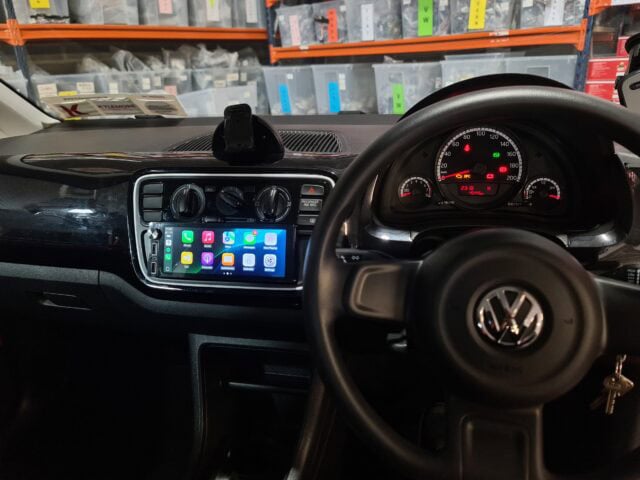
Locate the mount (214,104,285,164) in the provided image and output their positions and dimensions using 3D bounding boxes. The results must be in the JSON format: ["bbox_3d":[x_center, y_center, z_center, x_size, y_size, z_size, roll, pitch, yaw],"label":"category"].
[{"bbox_3d":[-0.101,-0.146,0.645,0.096,0.074,0.072,0,23,7],"label":"mount"}]

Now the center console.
[{"bbox_3d":[-0.109,-0.012,0.620,0.258,0.148,0.060,2,2,7],"label":"center console"}]

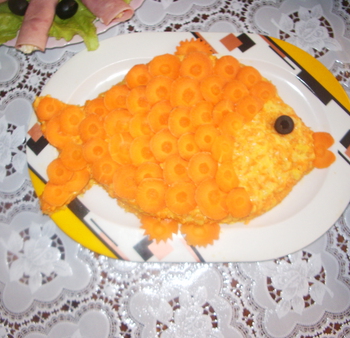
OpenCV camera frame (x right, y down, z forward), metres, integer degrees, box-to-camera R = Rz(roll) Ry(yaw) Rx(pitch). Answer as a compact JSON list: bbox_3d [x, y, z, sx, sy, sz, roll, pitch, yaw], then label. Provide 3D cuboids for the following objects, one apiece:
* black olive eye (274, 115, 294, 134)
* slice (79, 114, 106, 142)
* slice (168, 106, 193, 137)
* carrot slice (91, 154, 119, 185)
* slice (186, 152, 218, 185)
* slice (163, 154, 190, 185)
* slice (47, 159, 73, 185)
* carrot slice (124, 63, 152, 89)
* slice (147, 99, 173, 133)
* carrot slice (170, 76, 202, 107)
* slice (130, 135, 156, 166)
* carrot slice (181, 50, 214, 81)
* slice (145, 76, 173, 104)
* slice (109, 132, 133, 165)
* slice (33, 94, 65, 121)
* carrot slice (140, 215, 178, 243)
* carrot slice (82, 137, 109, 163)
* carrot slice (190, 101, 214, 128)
[{"bbox_3d":[0.106,-0.043,0.441,0.019,0.007,0.019,1,78,-6],"label":"black olive eye"},{"bbox_3d":[-0.082,-0.040,0.456,0.028,0.004,0.029,0,79,-1],"label":"slice"},{"bbox_3d":[0.008,-0.046,0.441,0.029,0.004,0.029,0,81,-3],"label":"slice"},{"bbox_3d":[-0.070,0.001,0.451,0.029,0.004,0.029,0,87,1],"label":"carrot slice"},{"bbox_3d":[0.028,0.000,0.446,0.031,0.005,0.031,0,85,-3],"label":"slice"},{"bbox_3d":[0.003,0.001,0.433,0.029,0.004,0.029,0,85,0],"label":"slice"},{"bbox_3d":[-0.114,0.003,0.452,0.027,0.005,0.027,0,82,3],"label":"slice"},{"bbox_3d":[-0.037,-0.095,0.469,0.028,0.004,0.029,0,75,5],"label":"carrot slice"},{"bbox_3d":[-0.012,-0.050,0.441,0.031,0.004,0.031,0,81,0],"label":"slice"},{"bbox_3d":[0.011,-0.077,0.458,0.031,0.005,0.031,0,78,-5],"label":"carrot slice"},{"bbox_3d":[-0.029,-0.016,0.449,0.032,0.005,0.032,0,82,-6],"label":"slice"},{"bbox_3d":[0.023,-0.107,0.472,0.034,0.004,0.033,0,77,-3],"label":"carrot slice"},{"bbox_3d":[-0.015,-0.080,0.464,0.029,0.004,0.030,0,77,-1],"label":"slice"},{"bbox_3d":[-0.052,-0.020,0.452,0.029,0.004,0.031,0,81,1],"label":"slice"},{"bbox_3d":[-0.124,-0.060,0.454,0.027,0.004,0.027,0,78,3],"label":"slice"},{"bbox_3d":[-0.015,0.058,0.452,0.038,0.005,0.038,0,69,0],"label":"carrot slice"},{"bbox_3d":[-0.078,-0.018,0.453,0.027,0.004,0.027,0,81,-1],"label":"carrot slice"},{"bbox_3d":[0.029,-0.052,0.441,0.027,0.004,0.027,0,81,-3],"label":"carrot slice"}]

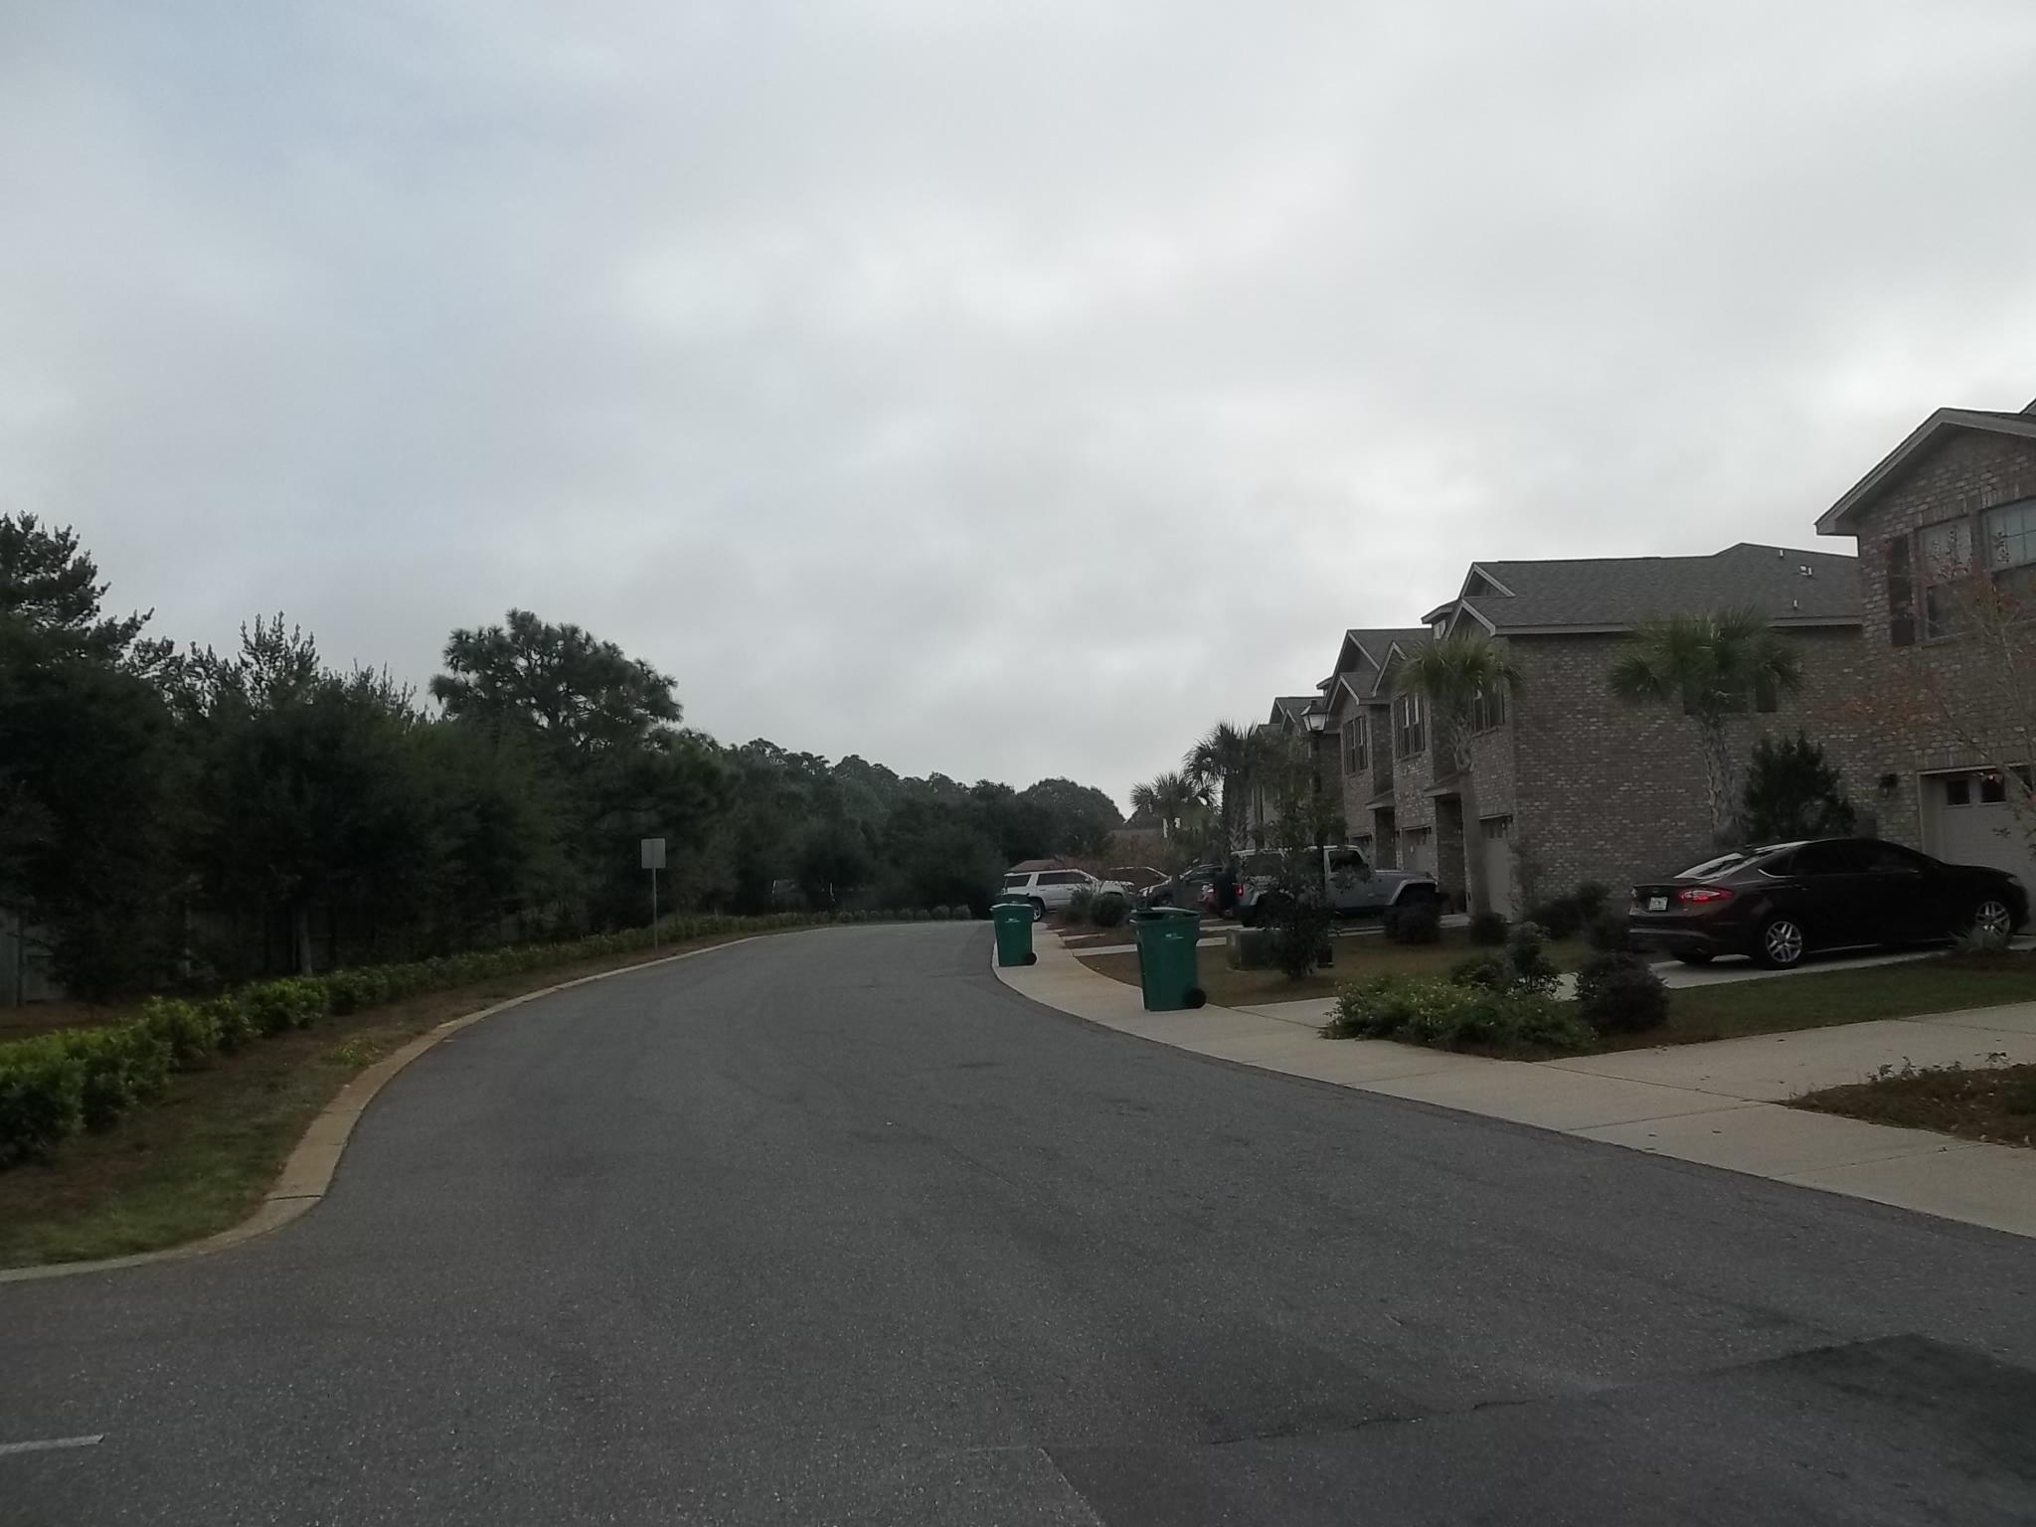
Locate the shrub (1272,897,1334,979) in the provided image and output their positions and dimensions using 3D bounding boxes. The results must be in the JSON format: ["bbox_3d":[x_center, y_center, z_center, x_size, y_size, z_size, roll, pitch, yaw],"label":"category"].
[{"bbox_3d":[3.604,2.204,20.100,0.780,1.040,0.780,-2,-4,0],"label":"shrub"}]

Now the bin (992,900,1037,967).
[{"bbox_3d":[-0.070,2.962,27.900,0.820,1.170,0.700,-1,-4,-4],"label":"bin"}]

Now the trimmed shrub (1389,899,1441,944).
[{"bbox_3d":[6.833,2.717,27.400,0.900,0.800,0.900,-2,-4,0],"label":"trimmed shrub"}]

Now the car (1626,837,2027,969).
[{"bbox_3d":[10.259,1.702,20.035,4.850,1.470,1.860,-4,-4,-11],"label":"car"}]

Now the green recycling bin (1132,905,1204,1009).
[{"bbox_3d":[1.666,2.172,17.700,0.820,1.150,0.700,-1,-4,-8],"label":"green recycling bin"}]

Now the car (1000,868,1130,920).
[{"bbox_3d":[1.932,4.865,59.297,5.080,1.860,2.000,-3,-4,-1],"label":"car"}]

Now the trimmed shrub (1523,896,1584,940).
[{"bbox_3d":[8.931,2.588,26.500,1.000,0.750,0.950,-2,-4,0],"label":"trimmed shrub"}]

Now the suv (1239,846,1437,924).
[{"bbox_3d":[6.720,2.680,33.900,4.620,1.820,1.880,-3,-4,-2],"label":"suv"}]

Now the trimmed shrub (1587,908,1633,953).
[{"bbox_3d":[8.495,2.398,22.800,0.700,0.670,0.700,-2,-4,0],"label":"trimmed shrub"}]

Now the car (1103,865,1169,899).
[{"bbox_3d":[5.332,4.953,63.000,4.600,1.660,1.850,-1,-4,-6],"label":"car"}]

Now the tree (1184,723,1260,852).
[{"bbox_3d":[6.396,1.710,49.500,2.550,6.100,2.550,-2,-4,0],"label":"tree"}]

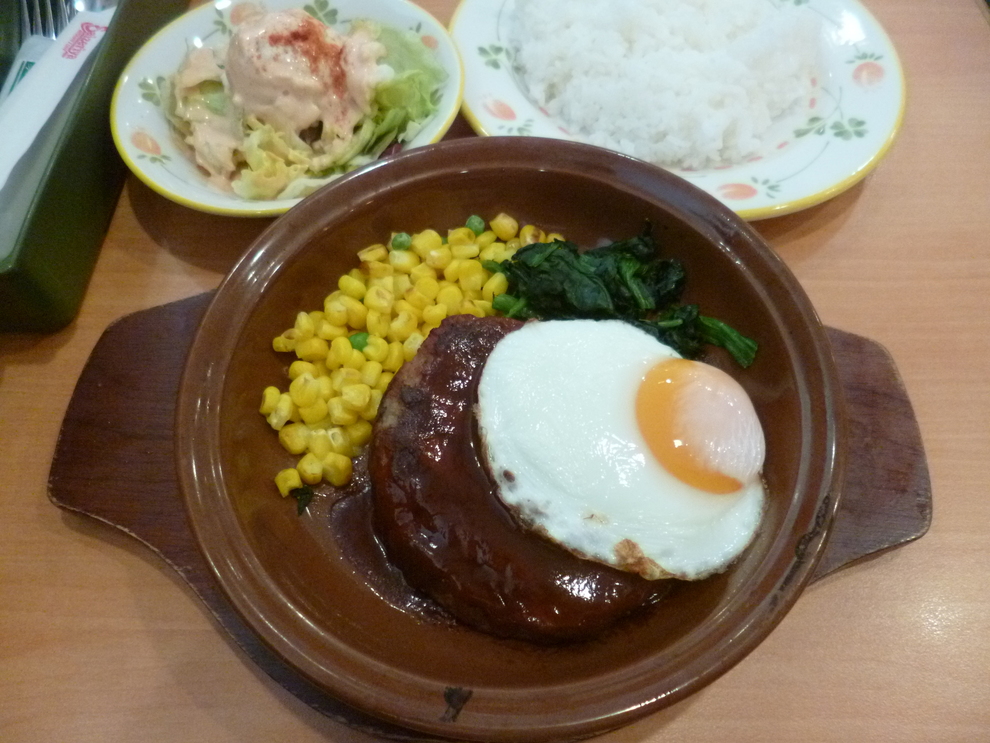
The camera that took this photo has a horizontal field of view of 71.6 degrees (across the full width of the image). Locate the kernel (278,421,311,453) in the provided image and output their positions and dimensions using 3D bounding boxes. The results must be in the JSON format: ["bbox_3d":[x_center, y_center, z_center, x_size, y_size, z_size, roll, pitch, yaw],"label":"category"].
[{"bbox_3d":[-0.066,0.022,0.227,0.010,0.008,0.009,27,66,11],"label":"kernel"}]

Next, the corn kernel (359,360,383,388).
[{"bbox_3d":[-0.044,0.001,0.245,0.006,0.008,0.009,22,75,1],"label":"corn kernel"}]

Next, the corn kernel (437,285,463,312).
[{"bbox_3d":[-0.017,-0.027,0.261,0.009,0.008,0.011,-15,79,-5],"label":"corn kernel"}]

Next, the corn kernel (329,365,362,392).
[{"bbox_3d":[-0.053,0.003,0.243,0.010,0.007,0.009,0,75,-6],"label":"corn kernel"}]

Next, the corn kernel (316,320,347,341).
[{"bbox_3d":[-0.060,-0.015,0.255,0.010,0.007,0.007,15,65,6],"label":"corn kernel"}]

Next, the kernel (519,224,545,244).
[{"bbox_3d":[0.014,-0.053,0.269,0.010,0.007,0.010,11,63,6],"label":"kernel"}]

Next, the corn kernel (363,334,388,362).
[{"bbox_3d":[-0.044,-0.008,0.250,0.010,0.007,0.008,44,77,6],"label":"corn kernel"}]

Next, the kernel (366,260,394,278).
[{"bbox_3d":[-0.045,-0.040,0.266,0.011,0.007,0.006,10,64,4],"label":"kernel"}]

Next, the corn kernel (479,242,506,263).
[{"bbox_3d":[-0.001,-0.045,0.261,0.011,0.007,0.008,-22,66,-13],"label":"corn kernel"}]

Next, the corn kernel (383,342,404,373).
[{"bbox_3d":[-0.039,-0.006,0.265,0.007,0.008,0.012,4,61,2],"label":"corn kernel"}]

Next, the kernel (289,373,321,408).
[{"bbox_3d":[-0.066,0.007,0.238,0.009,0.007,0.012,-14,63,-7],"label":"kernel"}]

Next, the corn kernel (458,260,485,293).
[{"bbox_3d":[-0.009,-0.038,0.277,0.009,0.007,0.012,-4,61,-2],"label":"corn kernel"}]

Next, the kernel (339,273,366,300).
[{"bbox_3d":[-0.055,-0.033,0.266,0.011,0.007,0.007,31,78,1],"label":"kernel"}]

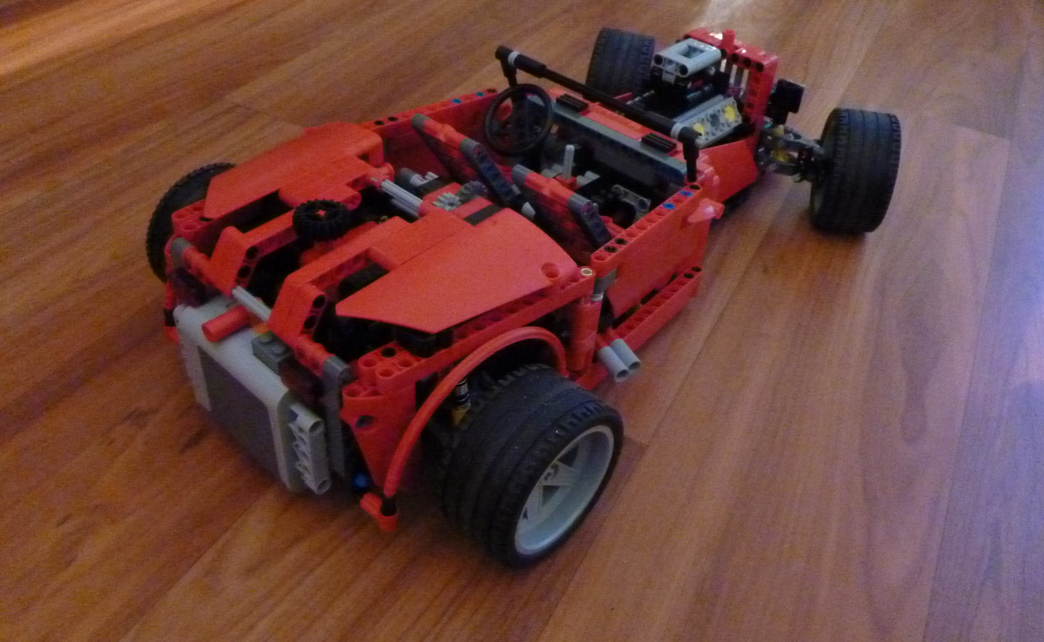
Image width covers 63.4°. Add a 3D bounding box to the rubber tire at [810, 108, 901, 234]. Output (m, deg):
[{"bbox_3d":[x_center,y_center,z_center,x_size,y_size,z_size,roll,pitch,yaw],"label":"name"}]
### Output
[{"bbox_3d":[0.195,-0.088,0.496,0.036,0.068,0.068,9,40,10],"label":"rubber tire"}]

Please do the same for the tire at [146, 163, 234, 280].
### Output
[{"bbox_3d":[-0.142,-0.038,0.411,0.036,0.068,0.068,32,48,29],"label":"tire"}]

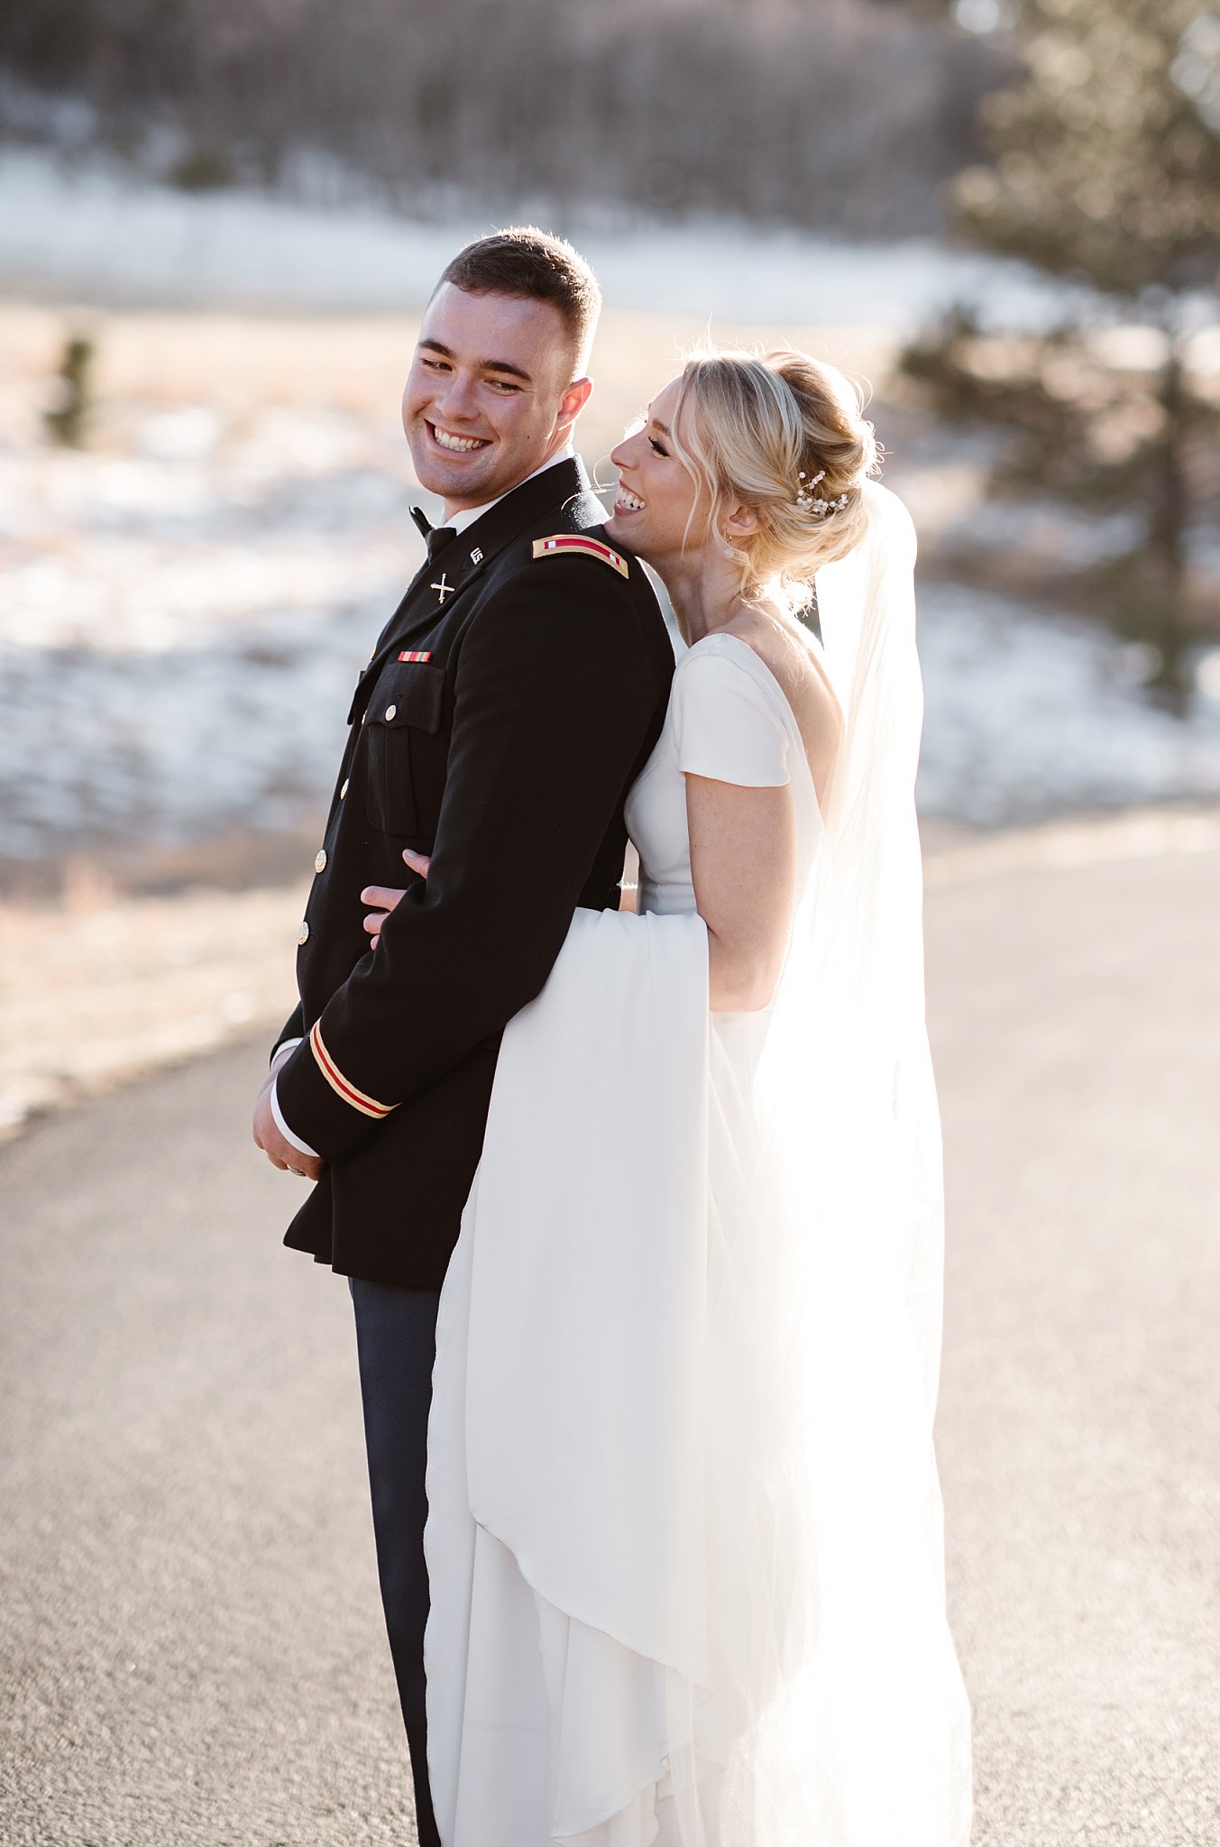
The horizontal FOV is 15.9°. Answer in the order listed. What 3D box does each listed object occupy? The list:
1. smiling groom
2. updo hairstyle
[{"bbox_3d":[-0.147,0.266,4.130,0.410,1.830,0.530,-2,5,-22],"label":"smiling groom"},{"bbox_3d":[0.151,-0.409,4.020,0.195,0.235,0.190,9,5,-2],"label":"updo hairstyle"}]

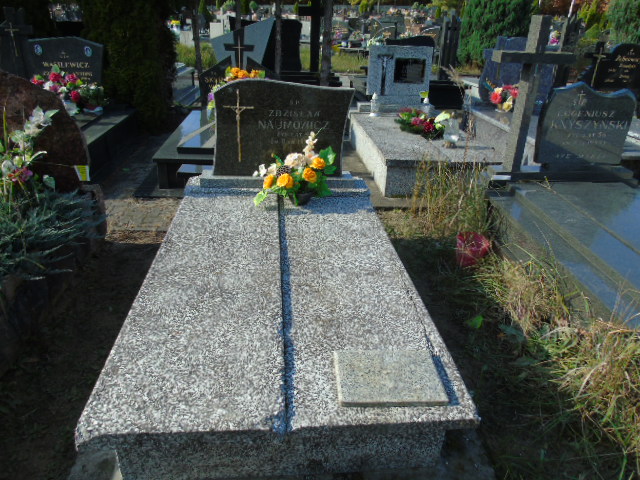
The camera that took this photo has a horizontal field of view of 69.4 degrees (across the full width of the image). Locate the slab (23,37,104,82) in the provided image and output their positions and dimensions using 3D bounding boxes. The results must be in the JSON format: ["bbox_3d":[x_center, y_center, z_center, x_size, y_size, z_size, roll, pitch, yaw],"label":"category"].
[{"bbox_3d":[-2.669,-1.829,5.016,0.790,0.698,0.120,-1,27,-5],"label":"slab"}]

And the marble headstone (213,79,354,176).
[{"bbox_3d":[-0.234,-0.679,2.818,0.840,0.580,0.080,-1,27,-5],"label":"marble headstone"}]

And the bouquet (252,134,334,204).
[{"bbox_3d":[-0.142,-0.405,2.629,0.475,0.385,0.300,-1,27,-5],"label":"bouquet"}]

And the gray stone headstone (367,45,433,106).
[{"bbox_3d":[0.955,-2.001,5.658,0.790,0.685,0.180,-1,27,-5],"label":"gray stone headstone"}]

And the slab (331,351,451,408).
[{"bbox_3d":[0.208,0.423,1.416,0.305,0.020,0.215,0,27,-3],"label":"slab"}]

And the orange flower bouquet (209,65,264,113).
[{"bbox_3d":[-0.855,-1.558,4.843,0.640,0.490,0.400,-1,27,-5],"label":"orange flower bouquet"}]

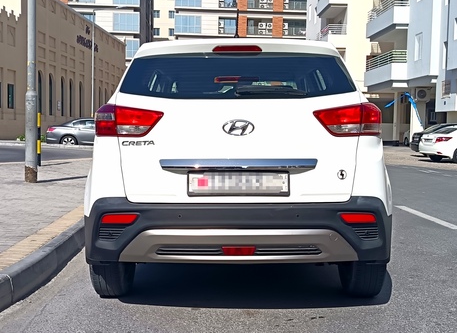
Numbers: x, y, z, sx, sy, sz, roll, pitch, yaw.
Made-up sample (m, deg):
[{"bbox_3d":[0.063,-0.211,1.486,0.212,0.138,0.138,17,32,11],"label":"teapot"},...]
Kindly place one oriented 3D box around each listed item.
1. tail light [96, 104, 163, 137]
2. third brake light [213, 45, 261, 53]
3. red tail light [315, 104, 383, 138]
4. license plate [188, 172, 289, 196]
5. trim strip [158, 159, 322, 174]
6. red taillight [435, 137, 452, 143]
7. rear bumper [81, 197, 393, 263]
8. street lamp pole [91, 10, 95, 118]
[{"bbox_3d":[-0.540,-0.248,3.460,0.415,0.185,0.310,0,3,1],"label":"tail light"},{"bbox_3d":[0.051,-0.645,3.500,0.270,0.042,0.050,0,3,1],"label":"third brake light"},{"bbox_3d":[0.655,-0.253,3.460,0.415,0.185,0.310,0,3,1],"label":"red tail light"},{"bbox_3d":[0.053,0.091,3.280,0.525,0.127,0.022,0,3,1],"label":"license plate"},{"bbox_3d":[0.054,0.000,3.260,0.810,0.072,0.065,0,3,1],"label":"trim strip"},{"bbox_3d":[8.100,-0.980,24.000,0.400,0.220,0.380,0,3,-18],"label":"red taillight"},{"bbox_3d":[0.056,0.314,3.430,1.750,0.350,0.480,0,3,1],"label":"rear bumper"},{"bbox_3d":[-8.400,-5.550,39.500,0.160,8.400,0.160,1,3,0],"label":"street lamp pole"}]

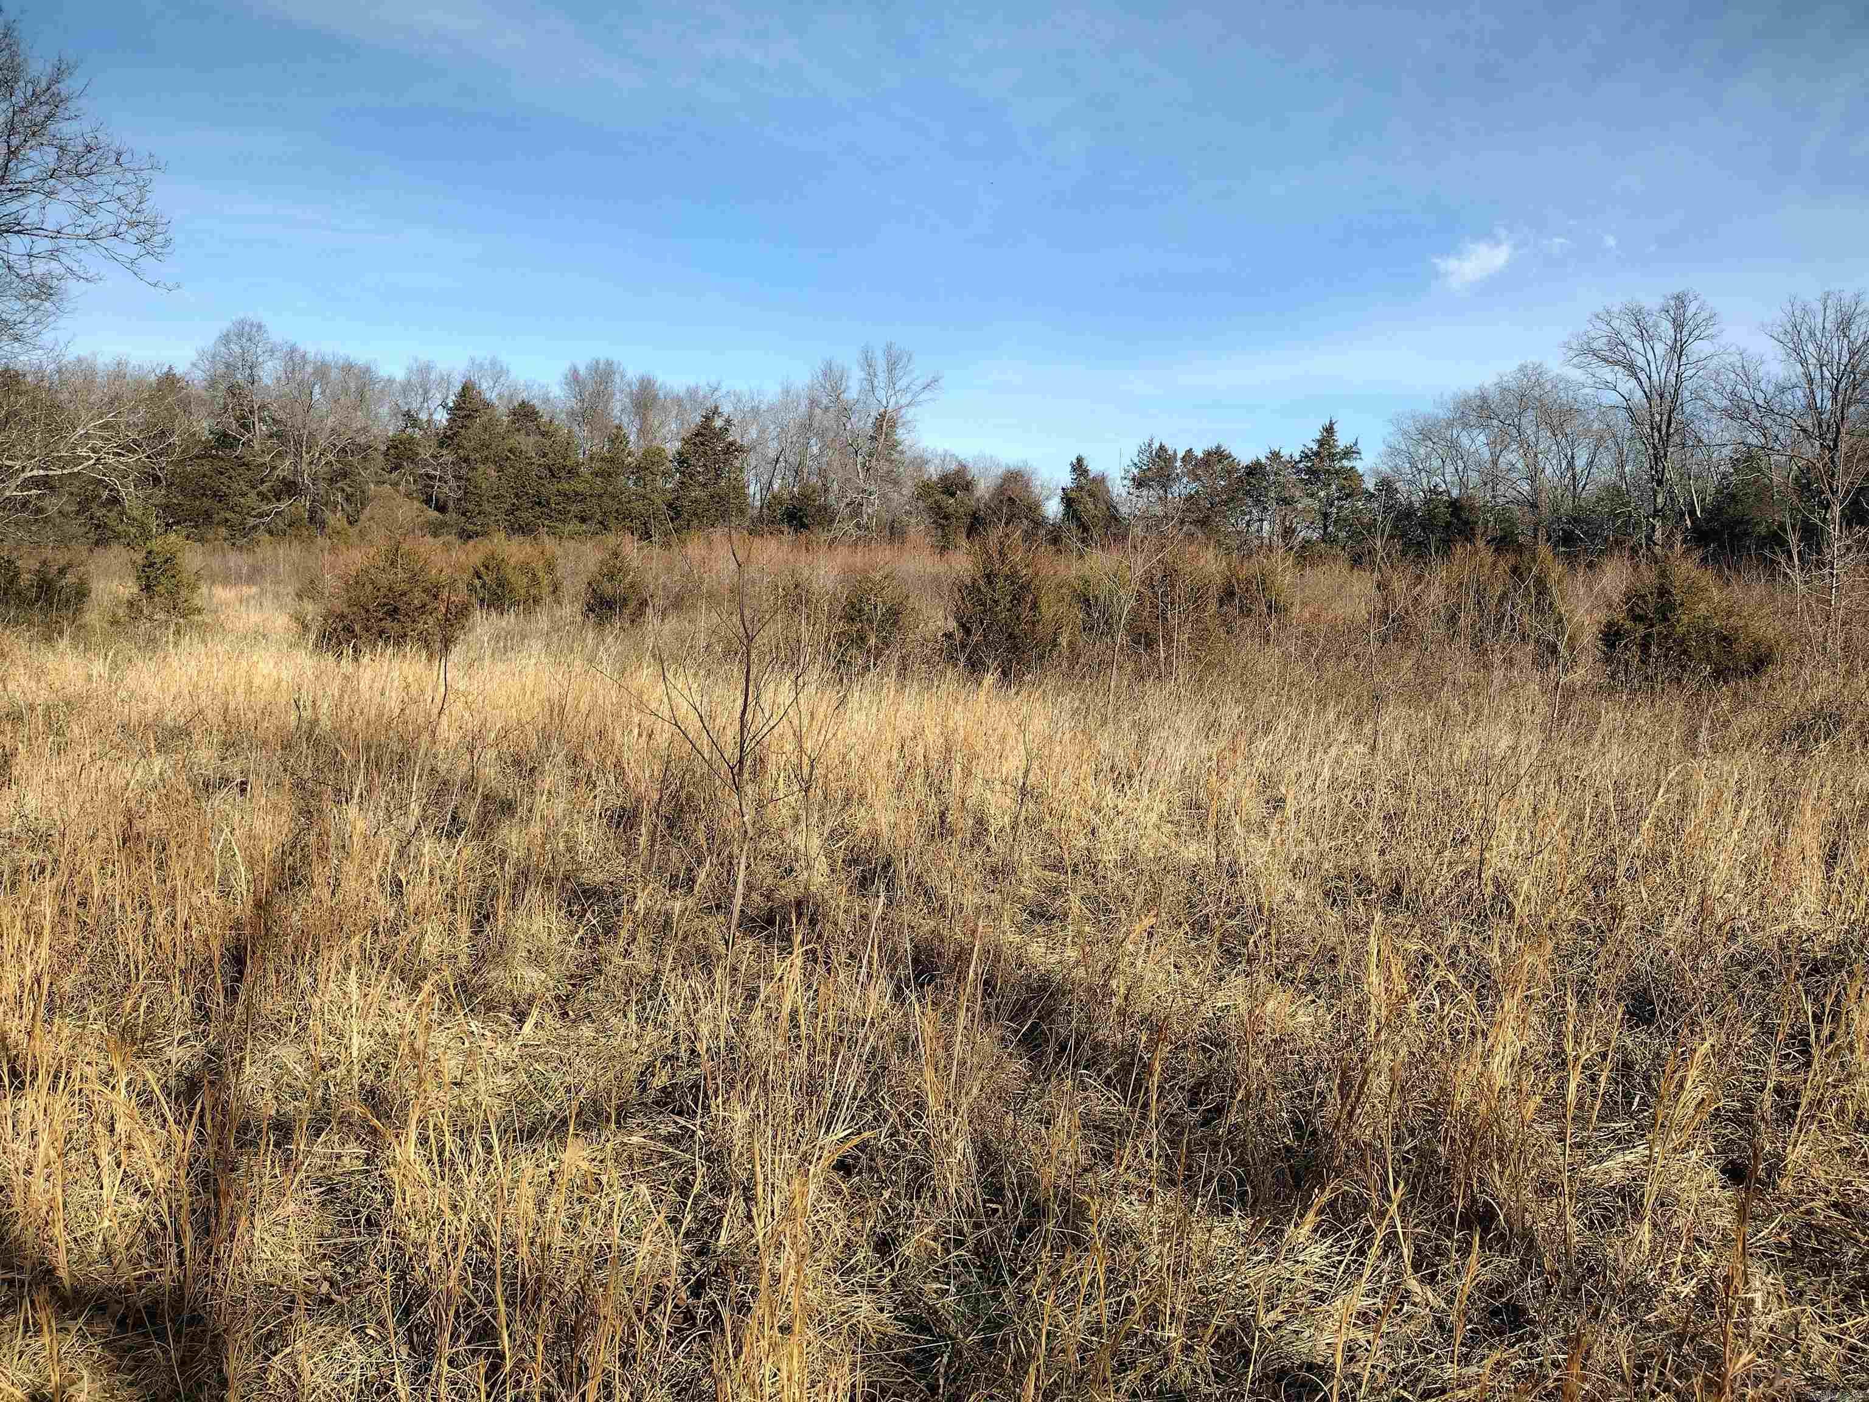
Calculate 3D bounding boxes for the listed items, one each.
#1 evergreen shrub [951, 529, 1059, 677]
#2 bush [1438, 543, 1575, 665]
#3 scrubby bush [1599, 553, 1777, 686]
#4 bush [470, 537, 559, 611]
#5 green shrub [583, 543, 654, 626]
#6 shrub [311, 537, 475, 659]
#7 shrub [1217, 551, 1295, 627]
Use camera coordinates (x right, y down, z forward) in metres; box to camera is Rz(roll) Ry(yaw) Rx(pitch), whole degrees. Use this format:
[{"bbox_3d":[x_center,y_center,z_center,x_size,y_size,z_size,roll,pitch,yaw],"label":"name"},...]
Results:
[{"bbox_3d":[0.712,-0.978,14.800,1.050,1.527,1.050,0,7,3],"label":"evergreen shrub"},{"bbox_3d":[6.675,-1.115,17.000,1.569,1.464,1.412,3,7,21],"label":"bush"},{"bbox_3d":[7.398,-0.781,14.300,1.695,1.346,1.525,3,8,27],"label":"scrubby bush"},{"bbox_3d":[-7.199,-2.103,25.000,1.554,1.377,1.399,-2,7,-16],"label":"bush"},{"bbox_3d":[-4.771,-1.730,22.000,1.026,1.322,1.026,-1,7,-12],"label":"green shrub"},{"bbox_3d":[-6.503,-1.236,17.500,1.853,1.507,1.668,-3,7,-20],"label":"shrub"},{"bbox_3d":[4.958,-1.690,22.500,1.159,1.239,1.159,1,7,12],"label":"shrub"}]

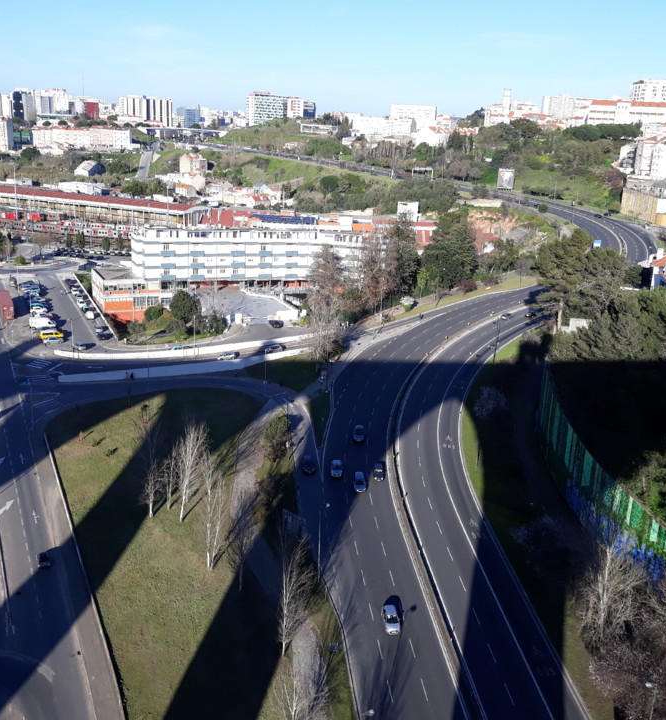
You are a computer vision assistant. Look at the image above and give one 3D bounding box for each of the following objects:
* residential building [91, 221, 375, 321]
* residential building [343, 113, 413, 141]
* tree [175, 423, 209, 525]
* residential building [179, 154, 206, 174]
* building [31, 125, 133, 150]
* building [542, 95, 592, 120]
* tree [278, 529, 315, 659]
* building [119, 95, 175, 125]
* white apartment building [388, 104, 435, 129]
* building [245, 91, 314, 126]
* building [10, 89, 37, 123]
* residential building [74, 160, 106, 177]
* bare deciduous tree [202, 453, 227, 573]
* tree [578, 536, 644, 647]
[{"bbox_3d":[-25.970,-25.030,206.400,74.000,23.400,22.000,-2,17,-14],"label":"residential building"},{"bbox_3d":[39.775,-203.221,655.000,58.000,23.000,15.000,5,18,8],"label":"residential building"},{"bbox_3d":[-19.140,15.260,102.010,4.490,14.510,4.490,2,16,0],"label":"tree"},{"bbox_3d":[-84.490,-118.700,452.610,8.600,12.230,13.000,13,19,33],"label":"residential building"},{"bbox_3d":[-195.692,-174.623,588.000,73.000,17.000,12.000,-1,18,-11],"label":"building"},{"bbox_3d":[240.572,-257.686,770.000,48.000,27.000,15.000,6,18,12],"label":"building"},{"bbox_3d":[-3.820,24.550,78.350,3.860,14.500,3.860,2,16,0],"label":"tree"},{"bbox_3d":[-224.004,-301.776,905.000,60.000,33.000,18.000,-3,18,-17],"label":"building"},{"bbox_3d":[83.630,-249.840,778.200,48.000,27.880,16.000,6,16,12],"label":"white apartment building"},{"bbox_3d":[-59.389,-279.972,835.000,68.000,35.000,20.000,-11,22,-35],"label":"building"},{"bbox_3d":[-333.170,-273.710,810.770,13.000,34.590,22.000,5,16,8],"label":"building"},{"bbox_3d":[-142.180,-111.140,437.590,10.000,8.320,16.000,8,17,17],"label":"residential building"},{"bbox_3d":[-14.510,18.730,91.690,3.090,15.490,3.090,2,16,0],"label":"bare deciduous tree"},{"bbox_3d":[30.160,25.330,81.100,6.100,13.400,6.000,2,16,0],"label":"tree"}]

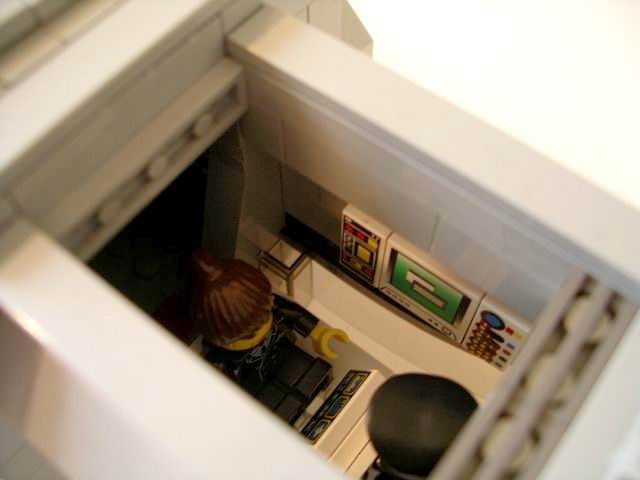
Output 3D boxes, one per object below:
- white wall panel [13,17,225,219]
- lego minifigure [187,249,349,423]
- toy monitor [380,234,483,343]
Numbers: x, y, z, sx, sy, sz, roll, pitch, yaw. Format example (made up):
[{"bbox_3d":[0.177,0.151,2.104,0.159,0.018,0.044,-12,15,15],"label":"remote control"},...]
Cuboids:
[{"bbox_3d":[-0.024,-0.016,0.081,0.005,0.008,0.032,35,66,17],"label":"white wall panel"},{"bbox_3d":[-0.012,0.017,0.114,0.024,0.032,0.024,35,66,17],"label":"lego minifigure"},{"bbox_3d":[0.017,0.007,0.106,0.016,0.016,0.003,35,66,17],"label":"toy monitor"}]

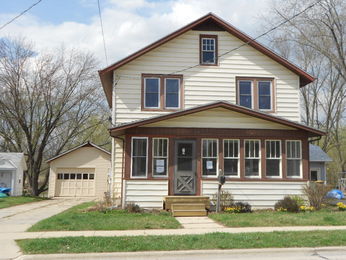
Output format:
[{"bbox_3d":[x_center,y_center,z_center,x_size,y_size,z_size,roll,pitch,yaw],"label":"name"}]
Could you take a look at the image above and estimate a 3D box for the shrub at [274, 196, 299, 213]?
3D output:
[{"bbox_3d":[4.167,2.744,15.988,0.792,0.525,0.772,1,-6,-6],"label":"shrub"}]

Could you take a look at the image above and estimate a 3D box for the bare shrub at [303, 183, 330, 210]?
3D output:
[{"bbox_3d":[5.372,2.499,16.115,0.911,1.020,0.941,1,-6,-6],"label":"bare shrub"}]

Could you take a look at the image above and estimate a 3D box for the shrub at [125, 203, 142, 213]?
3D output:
[{"bbox_3d":[-1.452,2.785,15.550,0.634,0.327,0.495,1,-6,-6],"label":"shrub"}]

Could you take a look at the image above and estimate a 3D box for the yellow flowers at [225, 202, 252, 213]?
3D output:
[{"bbox_3d":[2.386,2.807,15.784,0.990,0.356,0.574,1,-6,-6],"label":"yellow flowers"}]

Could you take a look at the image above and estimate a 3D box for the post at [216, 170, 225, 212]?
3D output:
[{"bbox_3d":[1.717,2.188,15.509,0.297,1.554,0.277,1,-6,-6],"label":"post"}]

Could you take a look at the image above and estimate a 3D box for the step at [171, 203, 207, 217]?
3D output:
[{"bbox_3d":[0.563,2.757,14.886,1.188,0.416,0.594,1,-6,-6],"label":"step"}]

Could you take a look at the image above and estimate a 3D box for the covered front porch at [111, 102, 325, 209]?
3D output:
[{"bbox_3d":[1.660,1.068,17.143,8.118,3.960,2.376,1,-6,-6],"label":"covered front porch"}]

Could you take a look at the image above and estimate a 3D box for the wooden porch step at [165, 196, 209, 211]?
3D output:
[{"bbox_3d":[0.468,2.671,15.584,1.624,0.505,0.792,1,-6,-6],"label":"wooden porch step"}]

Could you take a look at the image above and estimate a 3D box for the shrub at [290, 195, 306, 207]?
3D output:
[{"bbox_3d":[4.725,2.693,16.175,0.554,0.584,0.495,1,-6,-6],"label":"shrub"}]

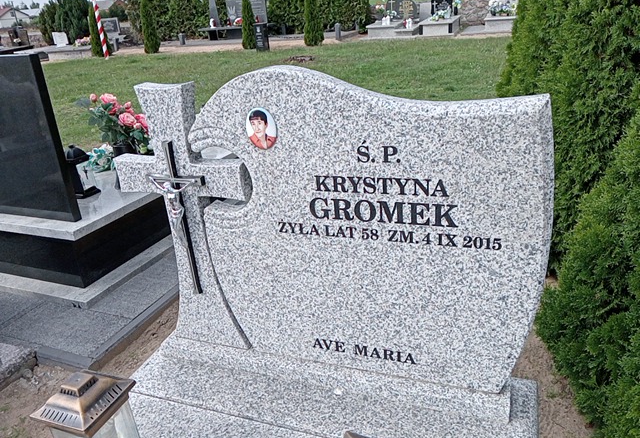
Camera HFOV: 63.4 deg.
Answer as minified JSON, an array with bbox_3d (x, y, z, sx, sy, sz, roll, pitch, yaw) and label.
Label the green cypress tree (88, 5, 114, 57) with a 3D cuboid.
[{"bbox_3d":[-7.787,-6.673,18.400,0.540,1.642,0.540,5,25,20],"label":"green cypress tree"}]

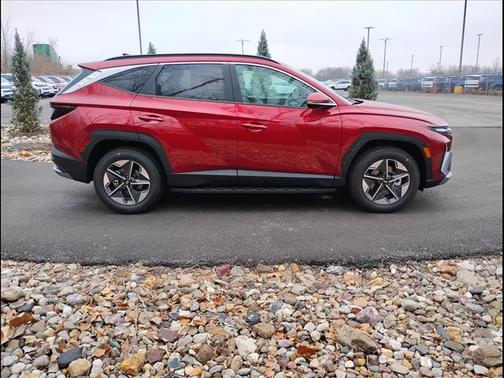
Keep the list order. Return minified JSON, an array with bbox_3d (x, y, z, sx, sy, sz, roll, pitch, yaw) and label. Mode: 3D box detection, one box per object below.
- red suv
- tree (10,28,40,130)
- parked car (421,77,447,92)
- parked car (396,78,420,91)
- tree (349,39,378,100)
[{"bbox_3d":[0.027,-0.759,5.058,4.640,1.680,1.865,0,15,0],"label":"red suv"},{"bbox_3d":[-6.617,-3.075,11.671,0.830,2.850,0.830,0,15,0],"label":"tree"},{"bbox_3d":[22.054,-12.499,49.000,4.800,1.820,1.950,-7,16,-24],"label":"parked car"},{"bbox_3d":[22.160,-14.540,57.000,4.700,1.720,1.900,-7,16,-24],"label":"parked car"},{"bbox_3d":[3.141,-2.905,11.499,0.920,2.530,0.920,0,15,0],"label":"tree"}]

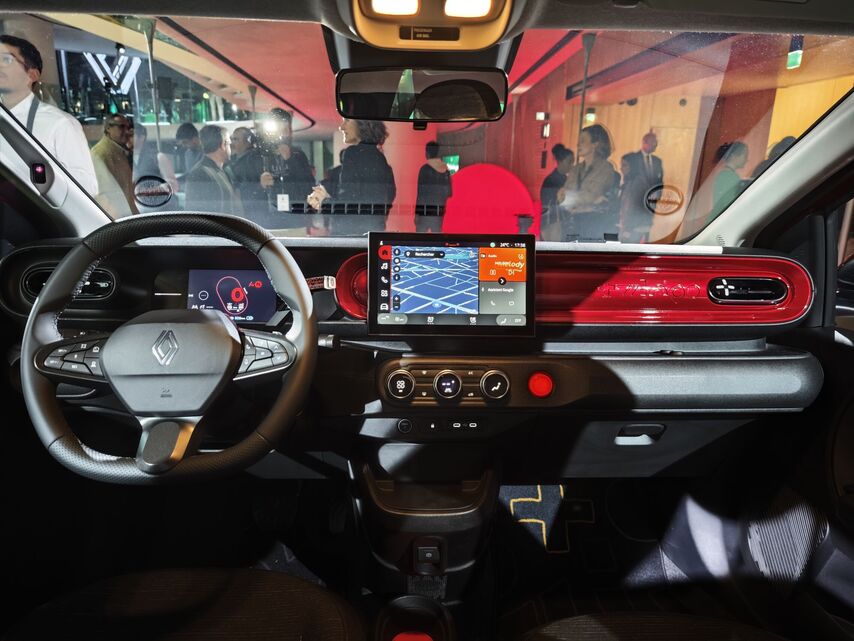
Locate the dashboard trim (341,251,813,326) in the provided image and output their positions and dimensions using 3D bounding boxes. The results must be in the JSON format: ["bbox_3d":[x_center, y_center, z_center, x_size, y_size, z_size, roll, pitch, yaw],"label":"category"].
[{"bbox_3d":[0.247,-0.054,0.965,0.800,0.125,0.050,1,7,-1],"label":"dashboard trim"}]

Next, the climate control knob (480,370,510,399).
[{"bbox_3d":[0.105,0.098,0.869,0.042,0.042,0.024,1,3,-1],"label":"climate control knob"}]

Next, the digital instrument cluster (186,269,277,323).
[{"bbox_3d":[-0.334,-0.042,0.975,0.153,0.092,0.015,1,-1,-1],"label":"digital instrument cluster"}]

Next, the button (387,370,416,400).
[{"bbox_3d":[-0.039,0.097,0.865,0.042,0.042,0.024,1,3,-1],"label":"button"}]

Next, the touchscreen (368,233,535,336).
[{"bbox_3d":[0.037,-0.055,0.864,0.249,0.153,0.025,1,1,-1],"label":"touchscreen"}]

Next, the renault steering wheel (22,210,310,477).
[{"bbox_3d":[-0.322,0.033,0.734,0.363,0.350,0.095,1,-12,-1],"label":"renault steering wheel"}]

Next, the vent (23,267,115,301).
[{"bbox_3d":[-0.599,-0.063,0.948,0.154,0.058,0.040,1,7,-1],"label":"vent"}]

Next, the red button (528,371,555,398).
[{"bbox_3d":[0.177,0.100,0.876,0.038,0.038,0.020,1,3,-1],"label":"red button"}]

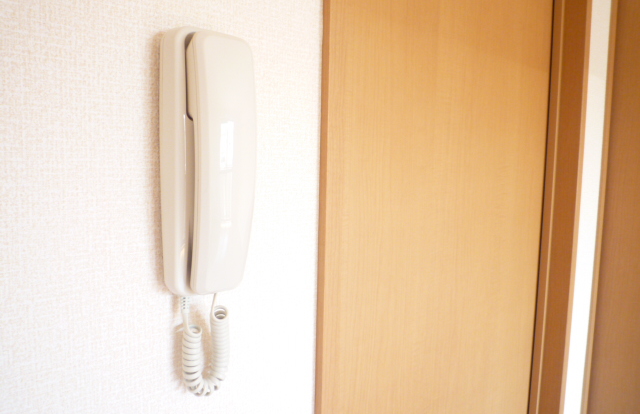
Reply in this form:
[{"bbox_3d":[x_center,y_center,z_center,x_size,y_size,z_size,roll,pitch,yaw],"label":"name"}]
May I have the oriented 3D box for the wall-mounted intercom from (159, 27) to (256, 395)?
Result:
[{"bbox_3d":[-0.094,0.010,0.403,0.065,0.304,0.062,-4,7,-40],"label":"wall-mounted intercom"}]

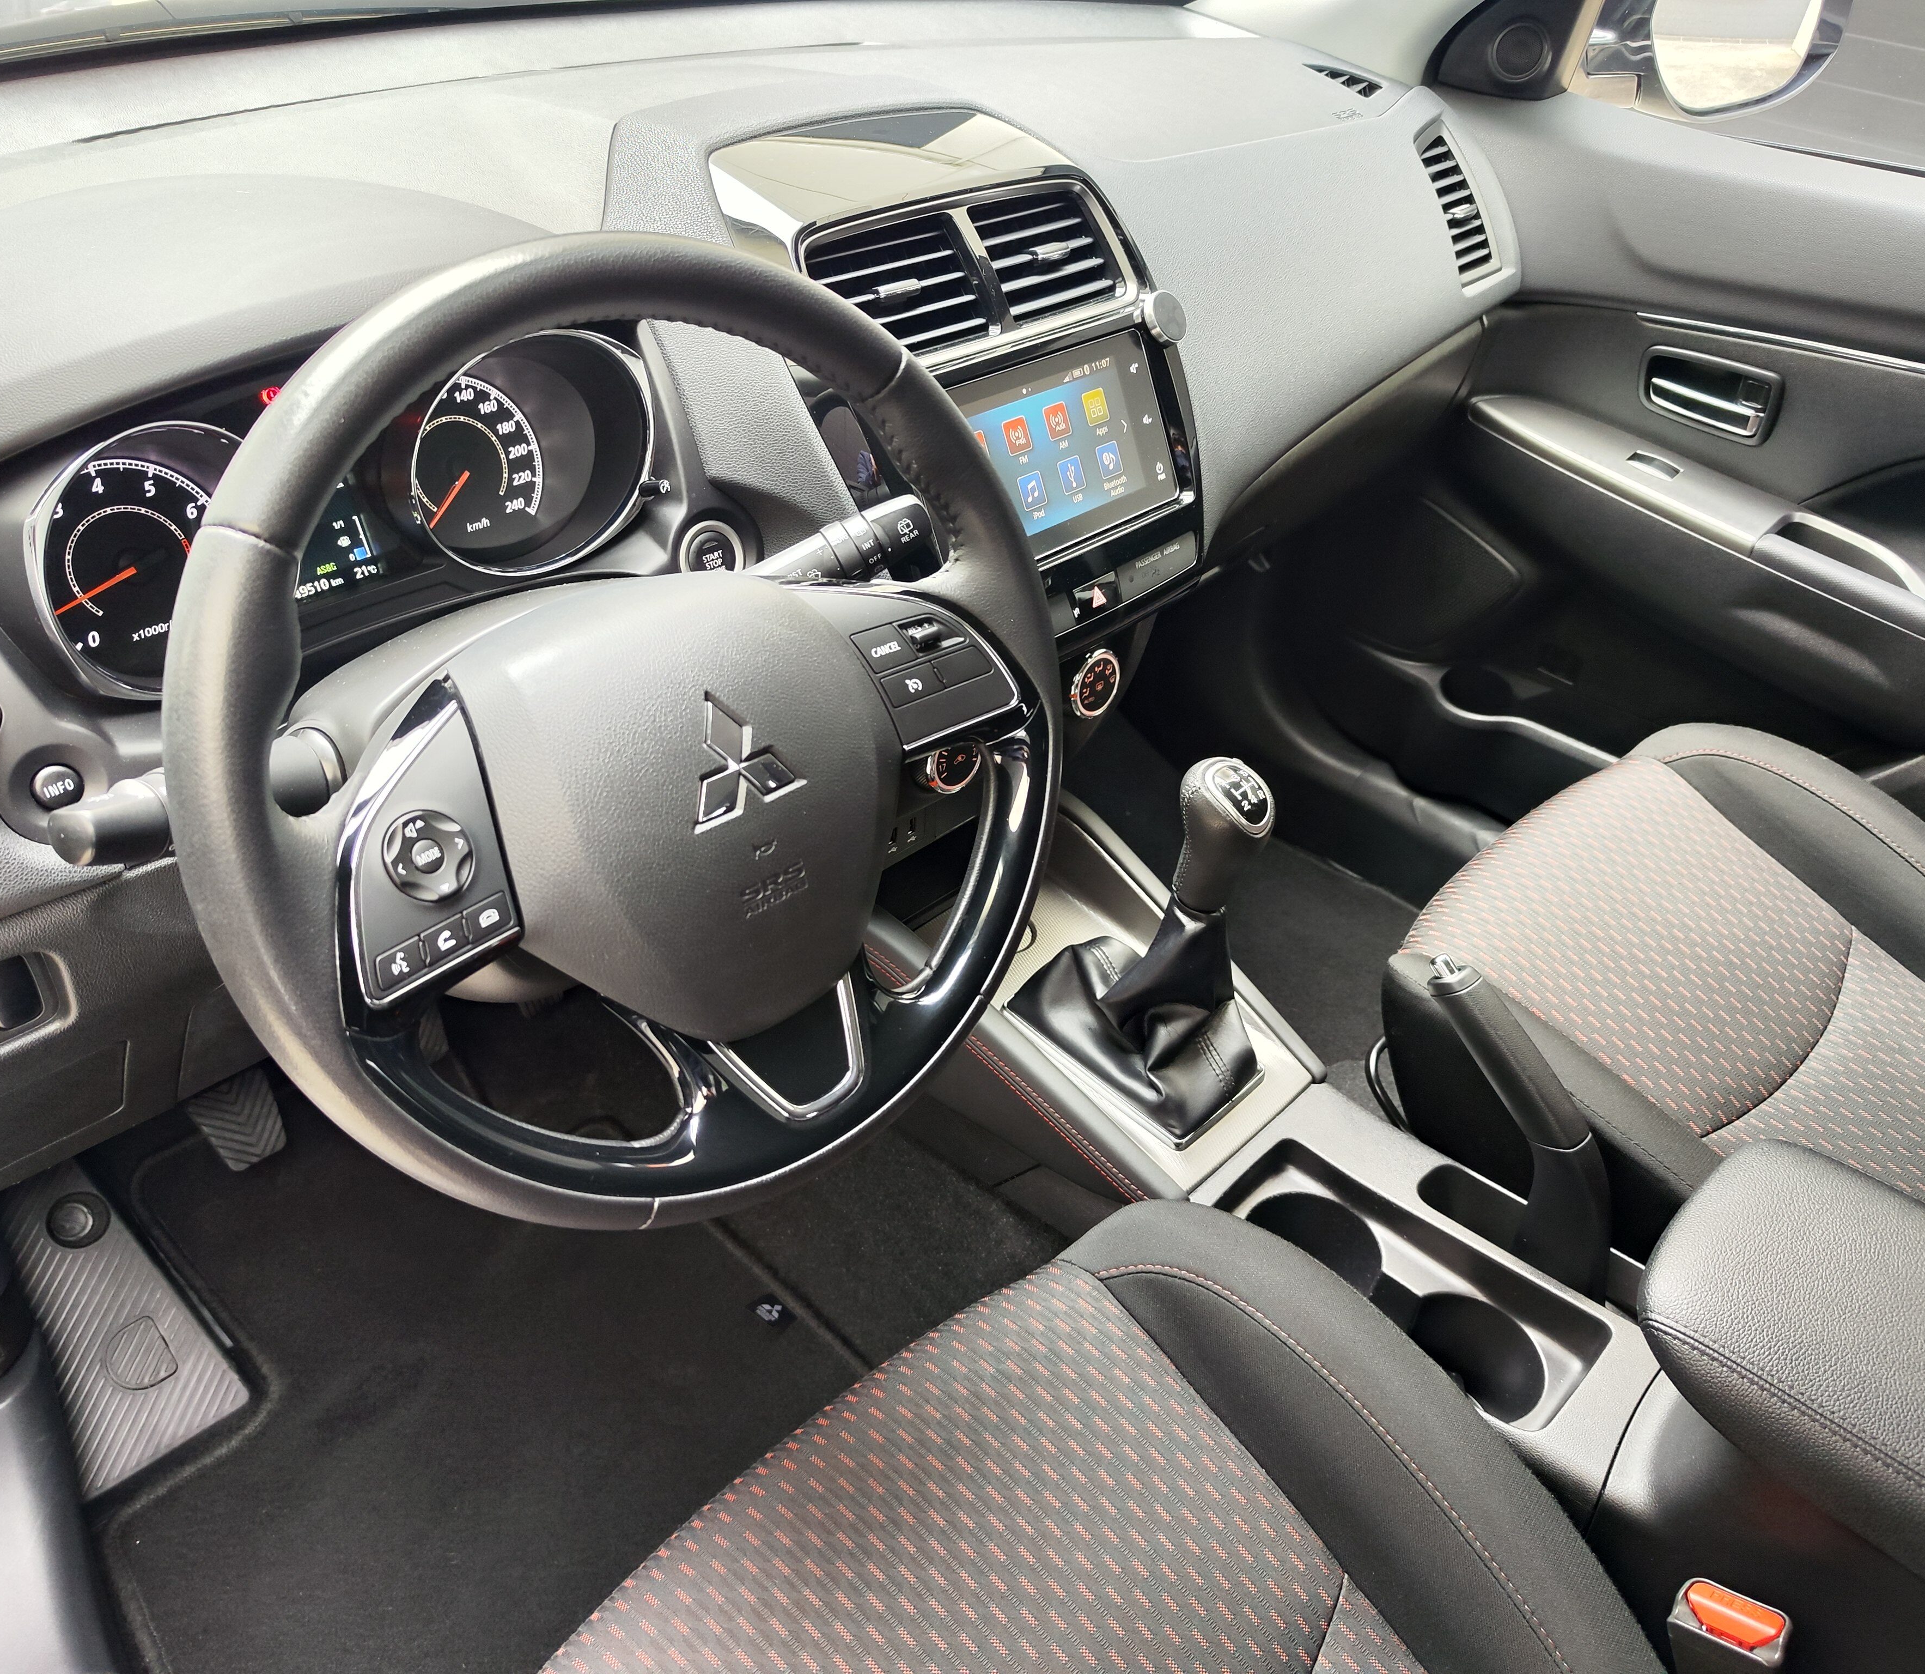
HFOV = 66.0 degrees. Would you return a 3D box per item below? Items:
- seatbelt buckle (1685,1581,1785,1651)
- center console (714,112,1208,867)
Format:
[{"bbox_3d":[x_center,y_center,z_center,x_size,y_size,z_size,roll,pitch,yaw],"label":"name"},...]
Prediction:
[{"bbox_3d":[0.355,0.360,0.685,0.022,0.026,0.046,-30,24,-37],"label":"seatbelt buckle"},{"bbox_3d":[0.001,-0.193,0.931,0.165,0.440,0.258,18,37,42],"label":"center console"}]

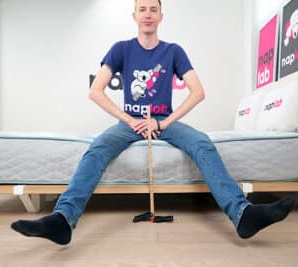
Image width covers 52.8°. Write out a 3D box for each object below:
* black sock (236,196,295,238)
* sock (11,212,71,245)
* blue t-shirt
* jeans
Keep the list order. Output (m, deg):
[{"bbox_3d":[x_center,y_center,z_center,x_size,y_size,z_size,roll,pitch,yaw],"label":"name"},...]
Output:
[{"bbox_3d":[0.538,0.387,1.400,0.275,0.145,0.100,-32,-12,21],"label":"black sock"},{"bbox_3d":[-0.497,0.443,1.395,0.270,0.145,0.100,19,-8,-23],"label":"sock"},{"bbox_3d":[-0.009,-0.355,1.910,0.570,0.510,0.270,0,0,0],"label":"blue t-shirt"},{"bbox_3d":[0.012,0.180,1.710,0.950,0.560,0.660,0,0,0],"label":"jeans"}]

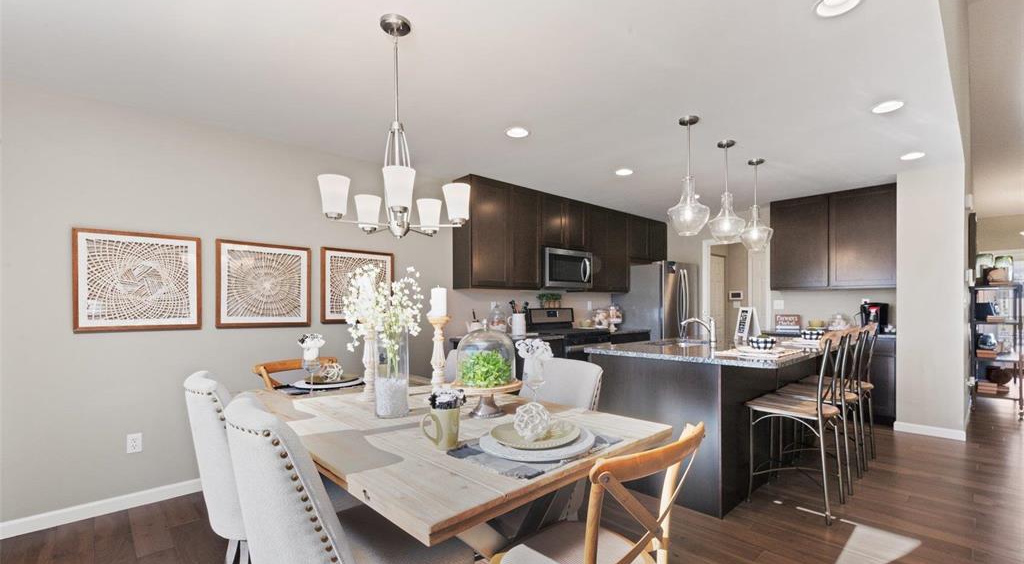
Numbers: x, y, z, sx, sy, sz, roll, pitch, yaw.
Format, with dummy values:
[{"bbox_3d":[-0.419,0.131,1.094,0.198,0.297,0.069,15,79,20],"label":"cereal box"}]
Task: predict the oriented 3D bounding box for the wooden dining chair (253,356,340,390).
[{"bbox_3d":[-1.180,0.925,2.500,0.490,0.880,0.520,2,-4,-43],"label":"wooden dining chair"}]

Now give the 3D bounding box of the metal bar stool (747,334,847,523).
[{"bbox_3d":[1.776,0.843,2.670,0.440,1.050,0.490,2,-4,-43],"label":"metal bar stool"}]

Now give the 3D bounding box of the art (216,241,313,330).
[{"bbox_3d":[-1.795,0.027,3.127,0.600,0.600,0.030,2,-4,-43],"label":"art"}]

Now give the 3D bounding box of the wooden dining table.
[{"bbox_3d":[-0.405,0.940,1.869,1.021,0.772,1.839,2,-2,-43],"label":"wooden dining table"}]

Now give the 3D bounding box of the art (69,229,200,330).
[{"bbox_3d":[-2.279,-0.001,2.627,0.590,0.605,0.030,2,-2,-43],"label":"art"}]

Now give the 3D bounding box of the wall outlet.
[{"bbox_3d":[-2.311,0.991,2.614,0.070,0.115,0.010,2,-4,-43],"label":"wall outlet"}]

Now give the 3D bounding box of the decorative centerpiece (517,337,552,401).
[{"bbox_3d":[0.103,0.416,1.920,0.155,0.320,0.155,2,-4,-43],"label":"decorative centerpiece"}]

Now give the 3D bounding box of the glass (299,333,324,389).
[{"bbox_3d":[-1.061,0.428,2.253,0.120,0.311,0.120,2,-2,-43],"label":"glass"}]

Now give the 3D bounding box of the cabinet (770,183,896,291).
[{"bbox_3d":[3.650,-0.444,4.838,0.330,1.068,1.170,2,-4,-43],"label":"cabinet"}]

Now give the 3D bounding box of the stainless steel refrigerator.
[{"bbox_3d":[2.020,0.637,6.099,0.910,1.770,0.810,2,-4,-43],"label":"stainless steel refrigerator"}]

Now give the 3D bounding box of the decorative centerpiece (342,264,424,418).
[{"bbox_3d":[-0.542,0.250,1.872,0.340,0.650,0.320,2,-4,-43],"label":"decorative centerpiece"}]

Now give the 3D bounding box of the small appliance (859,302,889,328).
[{"bbox_3d":[3.754,0.364,4.432,0.290,0.320,0.200,2,-2,-43],"label":"small appliance"}]

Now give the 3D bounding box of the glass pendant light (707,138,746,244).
[{"bbox_3d":[1.625,-0.676,3.225,0.250,0.745,0.250,2,-2,-43],"label":"glass pendant light"}]

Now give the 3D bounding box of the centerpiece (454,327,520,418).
[{"bbox_3d":[-0.106,0.389,1.847,0.298,0.370,0.298,0,-3,0],"label":"centerpiece"}]

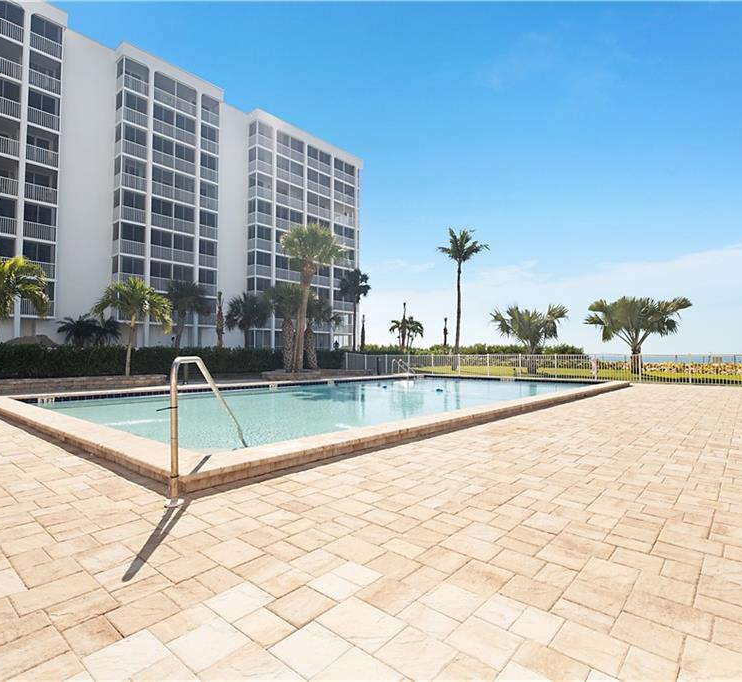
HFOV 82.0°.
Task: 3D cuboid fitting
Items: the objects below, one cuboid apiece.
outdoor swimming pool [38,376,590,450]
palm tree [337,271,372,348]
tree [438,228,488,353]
[{"bbox_3d":[0.220,1.745,13.097,9.300,0.600,16.100,-2,-3,41],"label":"outdoor swimming pool"},{"bbox_3d":[-1.470,-2.051,38.095,3.100,8.900,3.000,0,-2,0],"label":"palm tree"},{"bbox_3d":[6.536,-3.108,31.628,3.700,10.560,3.600,0,-2,0],"label":"tree"}]

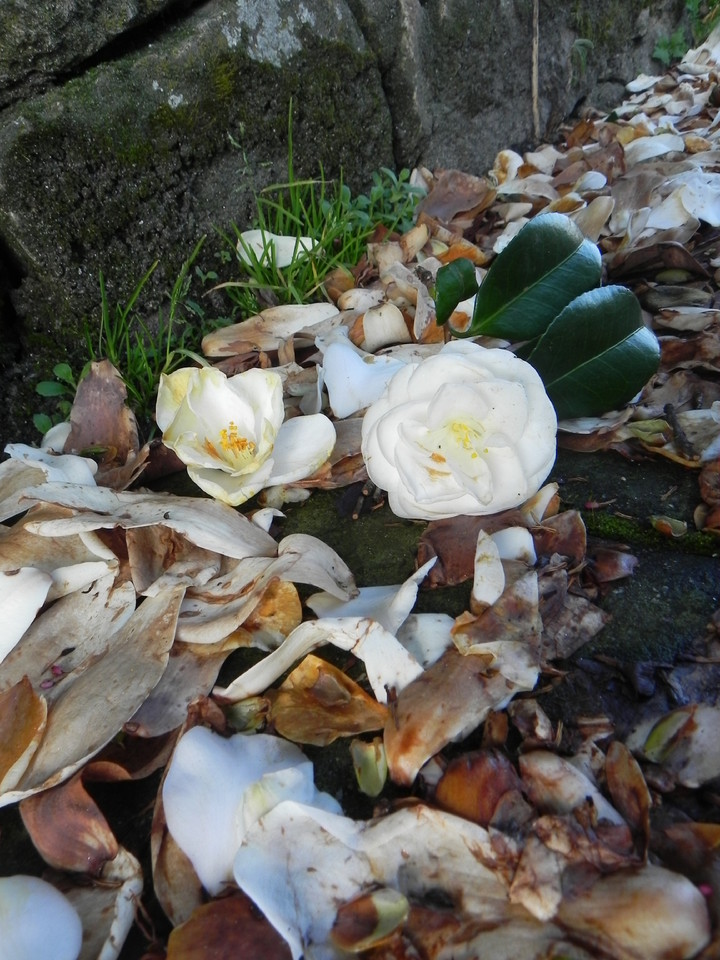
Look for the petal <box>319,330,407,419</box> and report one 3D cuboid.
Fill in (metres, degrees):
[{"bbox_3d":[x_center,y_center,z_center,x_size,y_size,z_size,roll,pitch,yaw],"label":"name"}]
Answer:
[{"bbox_3d":[0.002,-0.056,0.385,0.046,0.025,0.040,0,40,0],"label":"petal"}]

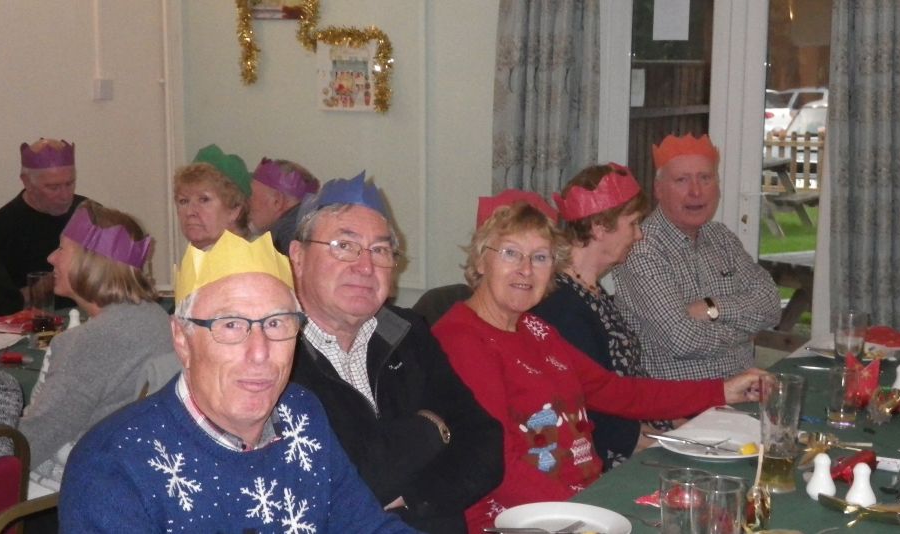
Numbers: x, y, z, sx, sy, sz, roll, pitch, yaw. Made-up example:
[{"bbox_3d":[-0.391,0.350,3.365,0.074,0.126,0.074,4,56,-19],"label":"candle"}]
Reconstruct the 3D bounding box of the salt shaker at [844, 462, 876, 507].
[{"bbox_3d":[0.704,0.368,2.192,0.050,0.074,0.050,0,8,0],"label":"salt shaker"}]

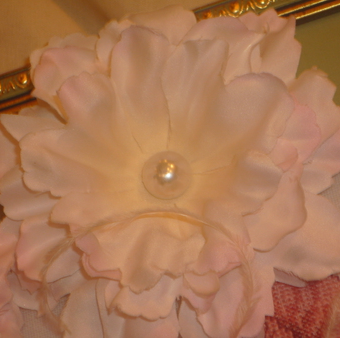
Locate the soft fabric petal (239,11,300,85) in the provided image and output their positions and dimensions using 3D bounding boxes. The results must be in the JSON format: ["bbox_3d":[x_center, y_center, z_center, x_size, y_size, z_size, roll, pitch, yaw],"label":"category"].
[{"bbox_3d":[0.035,-0.043,0.564,0.021,0.014,0.026,22,74,7],"label":"soft fabric petal"}]

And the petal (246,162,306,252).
[{"bbox_3d":[0.037,0.013,0.548,0.020,0.014,0.031,-23,69,-3],"label":"petal"}]

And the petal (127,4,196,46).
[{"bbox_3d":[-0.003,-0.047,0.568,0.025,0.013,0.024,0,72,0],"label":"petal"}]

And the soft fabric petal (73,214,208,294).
[{"bbox_3d":[-0.010,0.029,0.538,0.044,0.016,0.029,4,57,3],"label":"soft fabric petal"}]

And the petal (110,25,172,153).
[{"bbox_3d":[-0.010,-0.028,0.550,0.019,0.014,0.043,-7,87,-2],"label":"petal"}]

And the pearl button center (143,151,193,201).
[{"bbox_3d":[-0.001,0.002,0.548,0.017,0.009,0.018,-1,72,3],"label":"pearl button center"}]

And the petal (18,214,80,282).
[{"bbox_3d":[-0.043,0.027,0.550,0.025,0.013,0.019,-41,79,-18],"label":"petal"}]

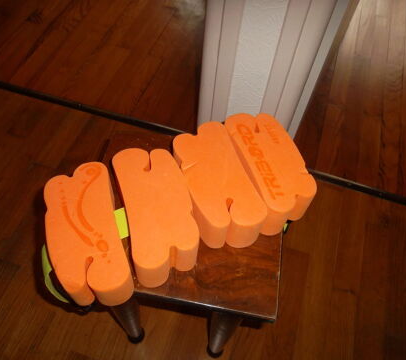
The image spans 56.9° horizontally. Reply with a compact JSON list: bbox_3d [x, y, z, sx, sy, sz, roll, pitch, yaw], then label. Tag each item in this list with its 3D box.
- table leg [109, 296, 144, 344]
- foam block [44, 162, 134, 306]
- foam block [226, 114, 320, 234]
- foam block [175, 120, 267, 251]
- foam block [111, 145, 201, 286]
[{"bbox_3d":[-0.145,0.270,0.737,0.058,0.375,0.058,10,56,3],"label":"table leg"},{"bbox_3d":[-0.143,0.071,0.467,0.082,0.061,0.177,-14,59,-12],"label":"foam block"},{"bbox_3d":[0.107,-0.019,0.624,0.090,0.071,0.198,-15,58,-14],"label":"foam block"},{"bbox_3d":[0.018,0.009,0.599,0.099,0.071,0.199,-15,58,-14],"label":"foam block"},{"bbox_3d":[-0.068,0.048,0.565,0.098,0.071,0.200,-12,57,-12],"label":"foam block"}]

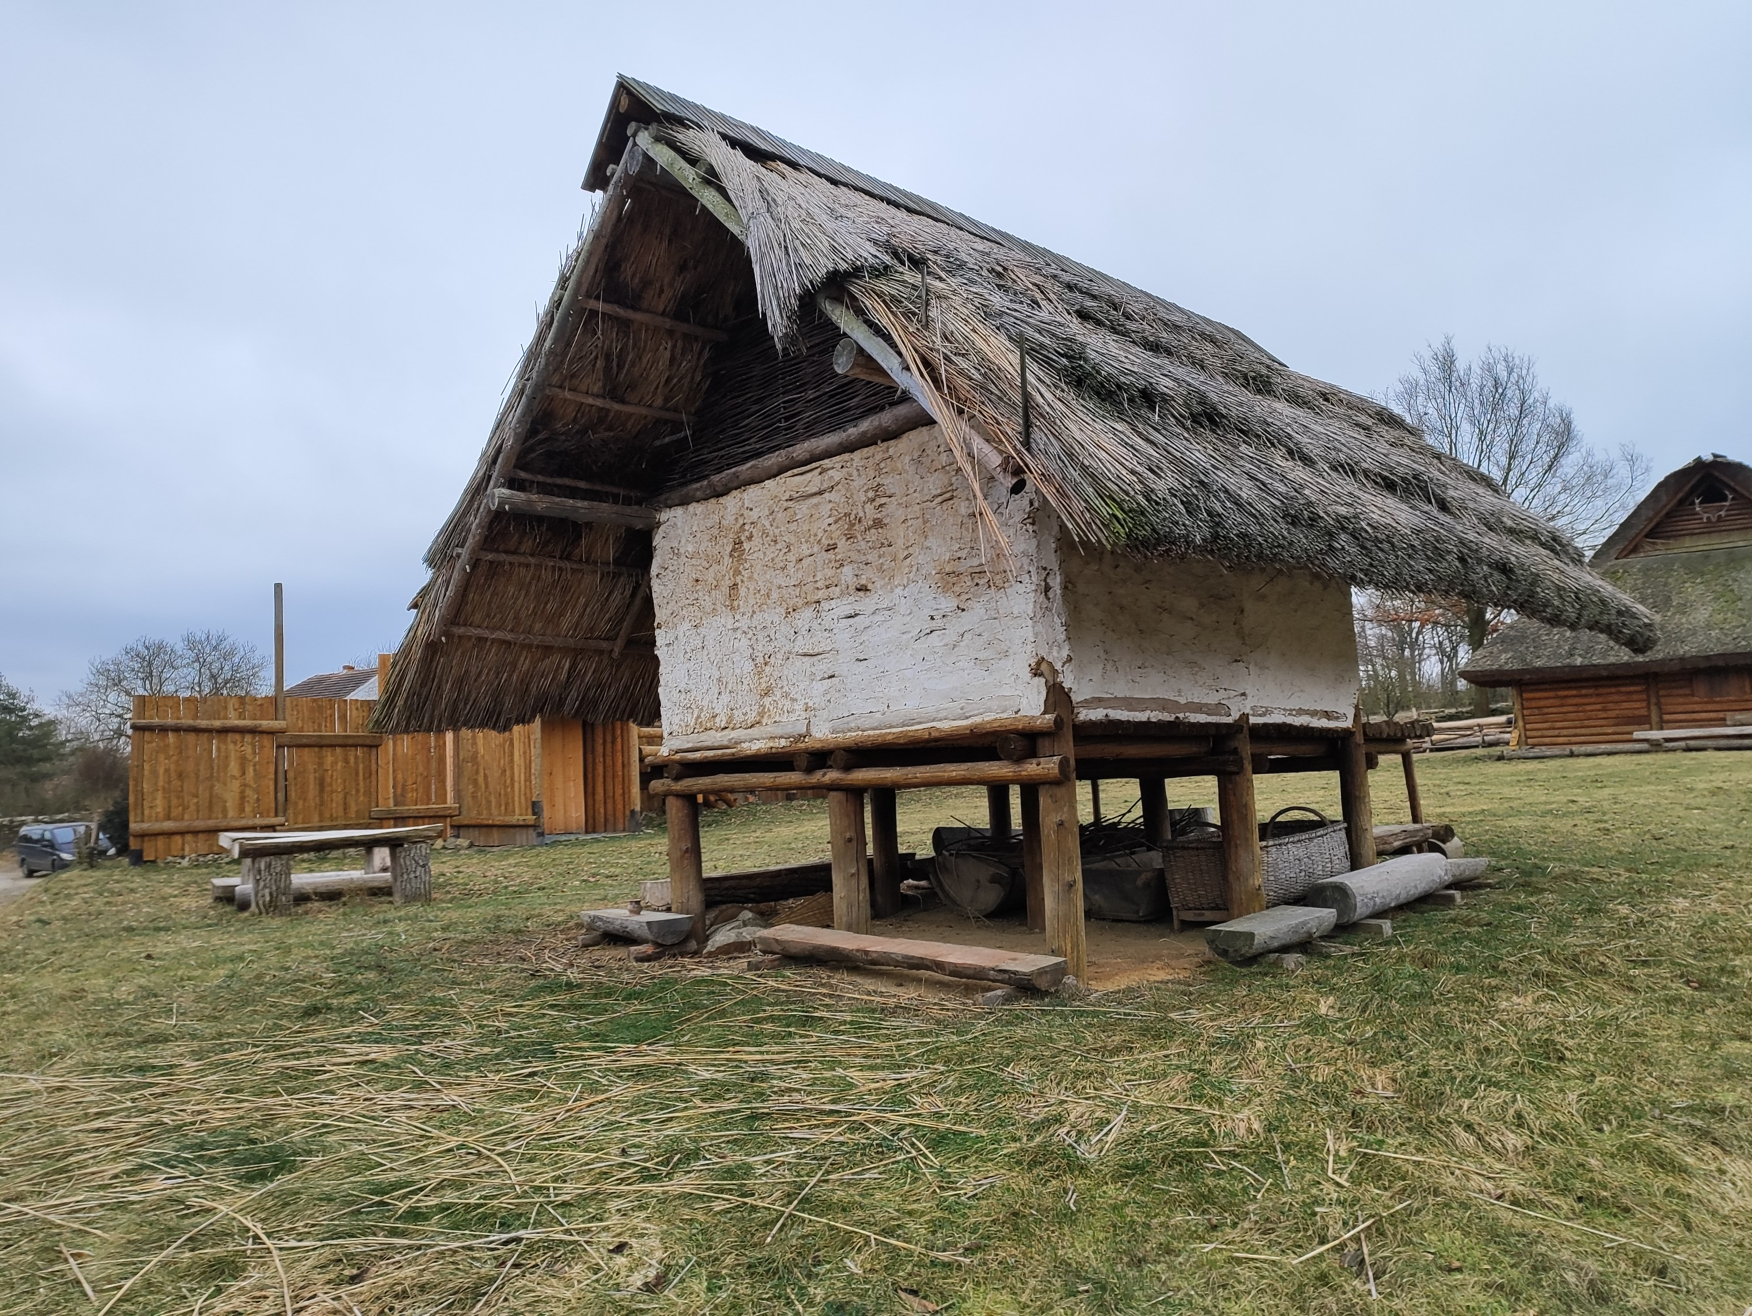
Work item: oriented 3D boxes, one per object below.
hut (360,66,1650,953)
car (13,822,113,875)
[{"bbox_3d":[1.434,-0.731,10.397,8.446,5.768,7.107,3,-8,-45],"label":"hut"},{"bbox_3d":[-30.017,7.154,45.000,4.750,1.900,1.920,-7,-7,39],"label":"car"}]

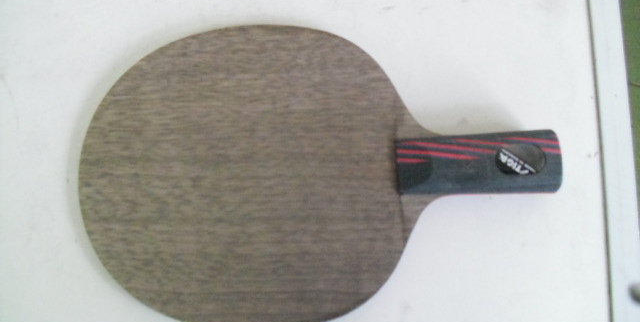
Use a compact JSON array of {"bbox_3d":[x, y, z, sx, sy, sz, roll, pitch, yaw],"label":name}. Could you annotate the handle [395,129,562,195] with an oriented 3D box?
[{"bbox_3d":[0.078,0.002,0.320,0.082,0.023,0.031,-3,81,0],"label":"handle"}]

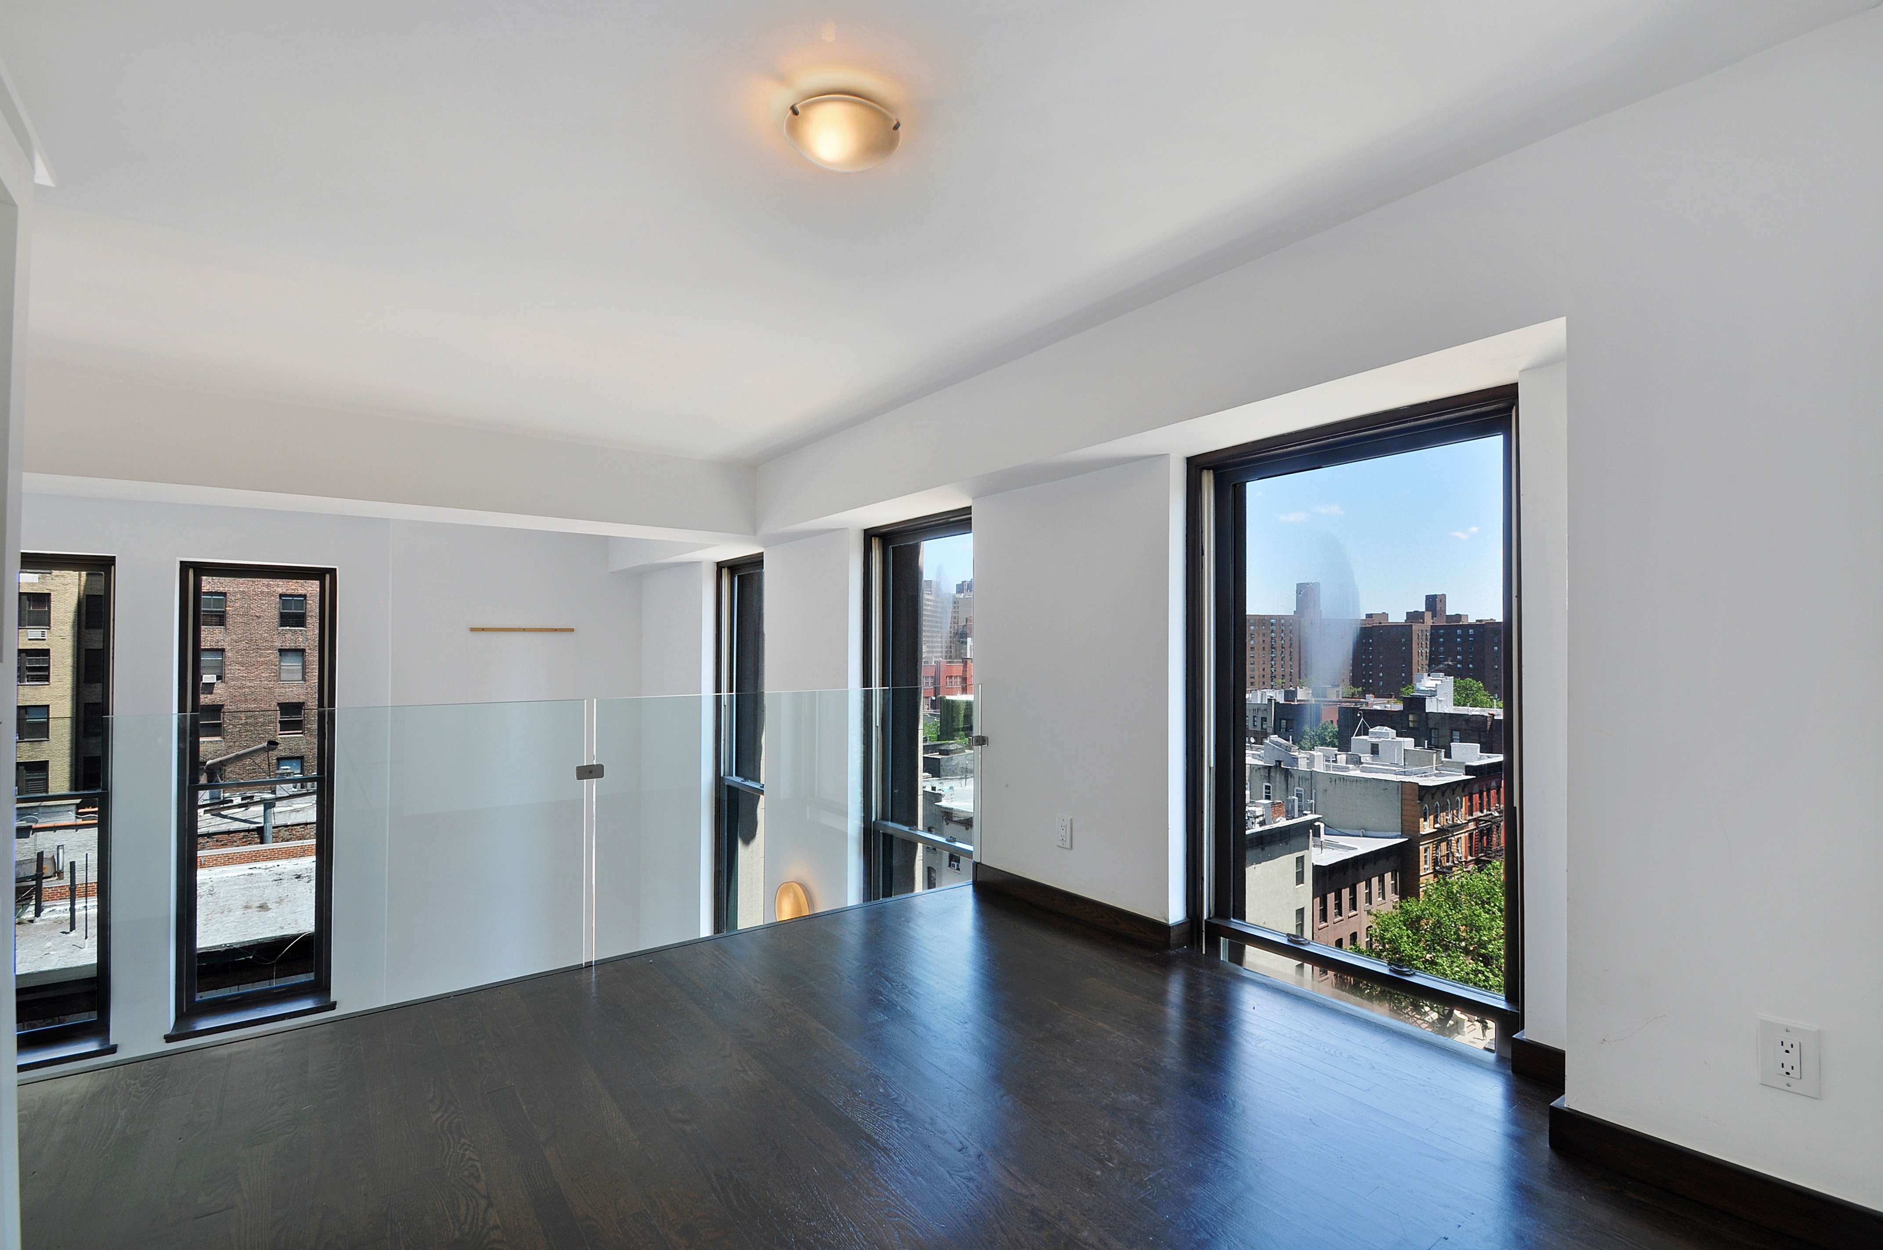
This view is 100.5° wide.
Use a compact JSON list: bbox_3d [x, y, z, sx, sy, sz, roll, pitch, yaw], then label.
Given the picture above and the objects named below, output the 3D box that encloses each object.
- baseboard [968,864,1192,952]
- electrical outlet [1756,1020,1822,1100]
[{"bbox_3d":[0.528,1.125,3.225,0.125,0.093,1.062,1,-2,-39],"label":"baseboard"},{"bbox_3d":[1.509,0.771,1.394,0.009,0.124,0.078,1,-2,-39],"label":"electrical outlet"}]

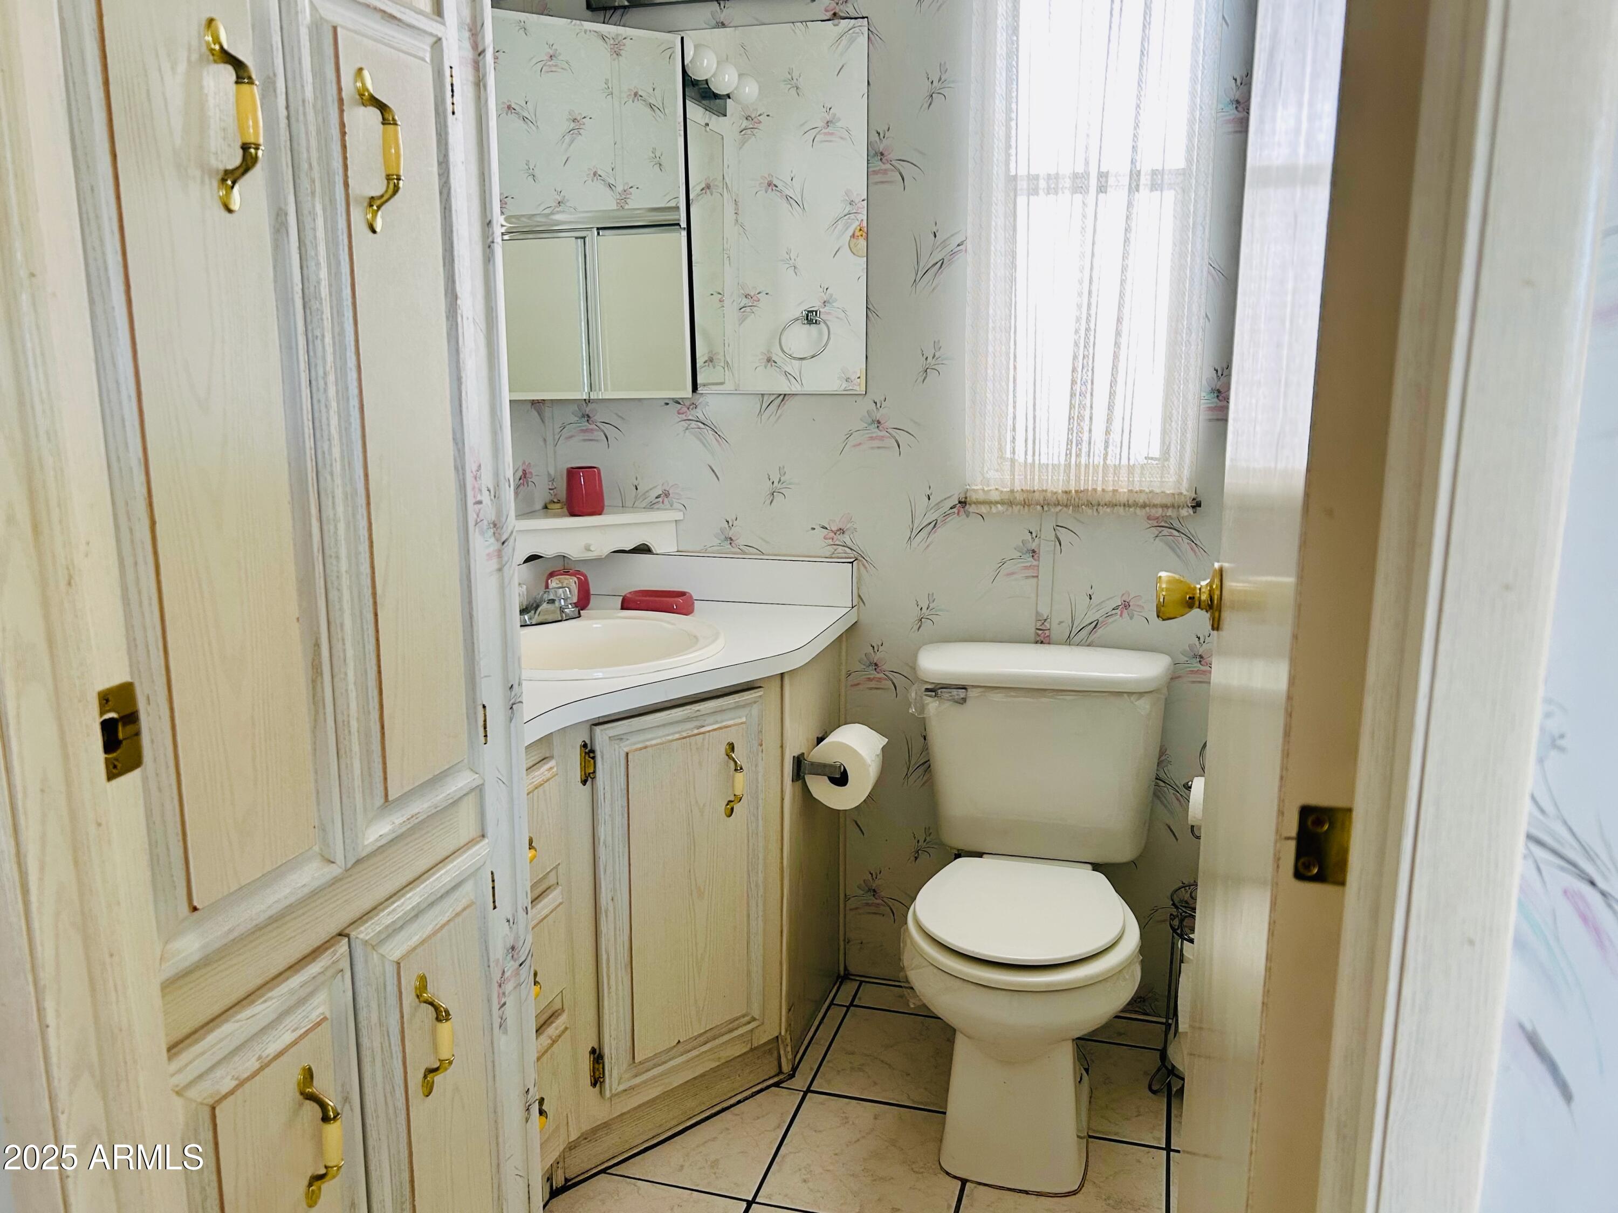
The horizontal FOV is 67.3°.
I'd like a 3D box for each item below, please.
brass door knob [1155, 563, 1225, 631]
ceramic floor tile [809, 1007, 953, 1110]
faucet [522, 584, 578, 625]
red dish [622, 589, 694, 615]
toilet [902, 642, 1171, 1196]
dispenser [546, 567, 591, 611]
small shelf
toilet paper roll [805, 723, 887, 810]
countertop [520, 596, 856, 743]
[{"bbox_3d":[0.369,-0.011,1.183,0.062,0.065,0.065,3,12,16],"label":"brass door knob"},{"bbox_3d":[0.188,0.838,2.247,0.302,0.009,0.302,3,12,16],"label":"ceramic floor tile"},{"bbox_3d":[-0.473,-0.005,2.208,0.160,0.078,0.135,-10,15,-41],"label":"faucet"},{"bbox_3d":[-0.286,-0.012,2.380,0.140,0.036,0.085,4,12,21],"label":"red dish"},{"bbox_3d":[0.364,0.496,2.045,0.440,0.741,0.650,3,11,14],"label":"toilet"},{"bbox_3d":[-0.472,-0.035,2.385,0.080,0.080,0.052,-6,13,-29],"label":"dispenser"},{"bbox_3d":[-0.470,-0.147,2.426,0.387,0.092,0.238,-6,13,-28],"label":"small shelf"},{"bbox_3d":[0.064,0.279,2.118,0.119,0.119,0.104,3,12,16],"label":"toilet paper roll"},{"bbox_3d":[-0.358,0.102,1.978,0.650,0.035,1.040,3,12,16],"label":"countertop"}]

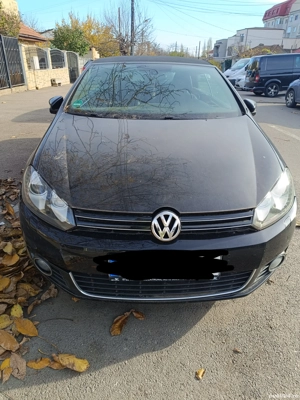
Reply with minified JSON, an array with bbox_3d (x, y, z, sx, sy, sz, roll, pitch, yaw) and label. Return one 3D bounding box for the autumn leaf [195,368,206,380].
[{"bbox_3d":[0.243,0.828,1.327,0.033,0.025,0.055,23,34,39],"label":"autumn leaf"}]

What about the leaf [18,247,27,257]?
[{"bbox_3d":[-0.953,0.387,2.070,0.053,0.025,0.097,-10,27,-22],"label":"leaf"}]

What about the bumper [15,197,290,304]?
[{"bbox_3d":[0.070,0.258,1.531,1.740,0.440,0.500,1,25,-1],"label":"bumper"}]

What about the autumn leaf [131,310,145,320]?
[{"bbox_3d":[-0.070,0.678,1.636,0.096,0.030,0.045,20,32,36],"label":"autumn leaf"}]

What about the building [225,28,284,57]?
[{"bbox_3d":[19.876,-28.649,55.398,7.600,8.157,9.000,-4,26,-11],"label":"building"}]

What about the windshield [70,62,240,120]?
[{"bbox_3d":[0.044,-0.932,2.332,1.440,0.150,0.790,0,57,-2],"label":"windshield"}]

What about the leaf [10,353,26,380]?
[{"bbox_3d":[-0.625,0.781,1.314,0.068,0.020,0.162,-9,27,-20],"label":"leaf"}]

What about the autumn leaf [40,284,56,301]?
[{"bbox_3d":[-0.636,0.577,1.738,0.105,0.030,0.107,-15,30,-31],"label":"autumn leaf"}]

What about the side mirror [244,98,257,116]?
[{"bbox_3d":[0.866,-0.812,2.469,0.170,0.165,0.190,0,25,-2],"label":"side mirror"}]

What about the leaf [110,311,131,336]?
[{"bbox_3d":[-0.171,0.695,1.586,0.066,0.035,0.177,9,27,18],"label":"leaf"}]

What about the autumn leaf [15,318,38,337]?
[{"bbox_3d":[-0.689,0.705,1.543,0.193,0.025,0.074,16,29,29],"label":"autumn leaf"}]

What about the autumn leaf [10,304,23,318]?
[{"bbox_3d":[-0.758,0.633,1.578,0.102,0.025,0.063,19,31,34],"label":"autumn leaf"}]

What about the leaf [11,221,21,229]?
[{"bbox_3d":[-1.184,0.216,2.447,0.068,0.025,0.139,-9,27,-21],"label":"leaf"}]

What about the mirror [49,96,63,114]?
[{"bbox_3d":[-0.859,-0.911,2.686,0.180,0.160,0.130,1,25,-1],"label":"mirror"}]

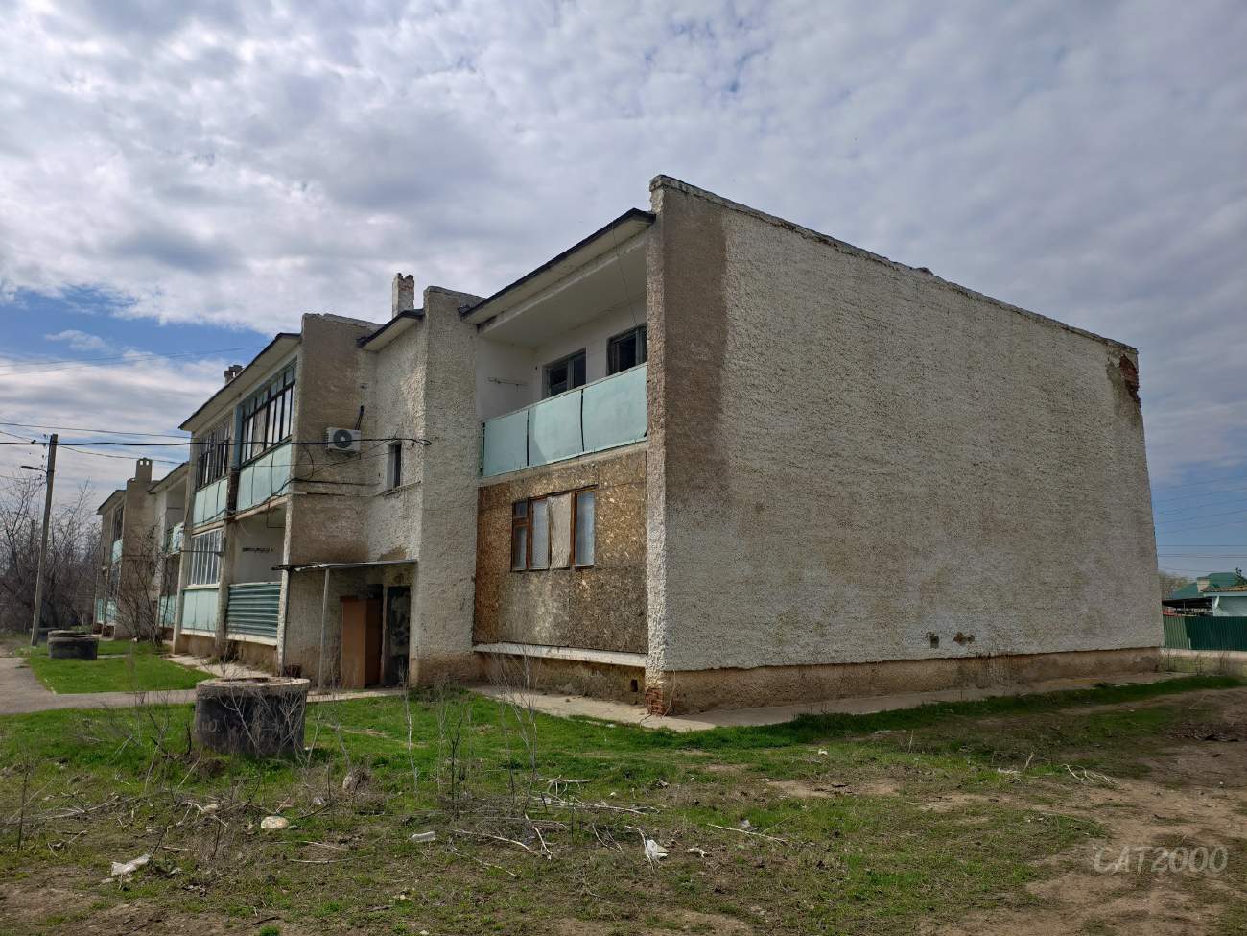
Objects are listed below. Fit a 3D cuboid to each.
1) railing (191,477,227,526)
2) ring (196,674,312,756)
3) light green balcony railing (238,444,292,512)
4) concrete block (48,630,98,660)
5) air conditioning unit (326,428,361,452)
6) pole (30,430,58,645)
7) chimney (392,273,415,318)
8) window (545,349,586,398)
[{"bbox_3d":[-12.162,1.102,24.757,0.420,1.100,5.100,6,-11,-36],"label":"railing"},{"bbox_3d":[-4.154,2.733,9.283,1.170,0.740,1.170,6,-11,-36],"label":"ring"},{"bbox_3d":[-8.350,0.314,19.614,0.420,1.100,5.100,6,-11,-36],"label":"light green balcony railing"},{"bbox_3d":[-15.256,4.860,23.008,1.200,0.760,1.200,6,-11,-36],"label":"concrete block"},{"bbox_3d":[-5.842,-0.559,17.293,0.660,0.490,0.280,6,-11,-36],"label":"air conditioning unit"},{"bbox_3d":[-19.722,2.398,28.230,0.230,7.173,0.230,6,-11,-36],"label":"pole"},{"bbox_3d":[-5.023,-3.795,18.973,0.400,1.160,0.400,6,-11,-36],"label":"chimney"},{"bbox_3d":[-1.117,-1.526,16.579,0.160,1.350,1.600,6,-11,-36],"label":"window"}]

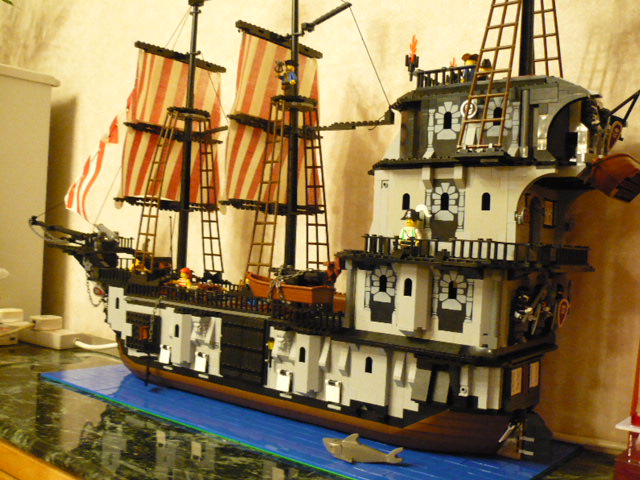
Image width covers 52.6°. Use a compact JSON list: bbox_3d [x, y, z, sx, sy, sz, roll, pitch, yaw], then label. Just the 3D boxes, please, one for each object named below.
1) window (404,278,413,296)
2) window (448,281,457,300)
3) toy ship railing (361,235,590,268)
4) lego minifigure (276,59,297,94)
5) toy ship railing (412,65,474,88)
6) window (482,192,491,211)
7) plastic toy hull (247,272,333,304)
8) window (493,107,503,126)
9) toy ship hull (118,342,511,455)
[{"bbox_3d":[0.076,0.041,0.556,0.007,0.015,0.004,3,0,37],"label":"window"},{"bbox_3d":[0.111,0.042,0.543,0.007,0.015,0.004,3,0,37],"label":"window"},{"bbox_3d":[0.156,0.012,0.621,0.152,0.022,0.190,3,0,37],"label":"toy ship railing"},{"bbox_3d":[-0.038,-0.191,0.764,0.020,0.041,0.025,3,0,-30],"label":"lego minifigure"},{"bbox_3d":[0.120,-0.151,0.609,0.066,0.021,0.010,3,0,37],"label":"toy ship railing"},{"bbox_3d":[0.144,-0.033,0.561,0.007,0.015,0.004,3,0,37],"label":"window"},{"bbox_3d":[-0.038,0.053,0.711,0.112,0.023,0.040,3,0,37],"label":"plastic toy hull"},{"bbox_3d":[0.153,-0.106,0.557,0.007,0.015,0.004,3,0,37],"label":"window"},{"bbox_3d":[-0.056,0.166,0.785,0.615,0.047,0.128,3,0,37],"label":"toy ship hull"}]

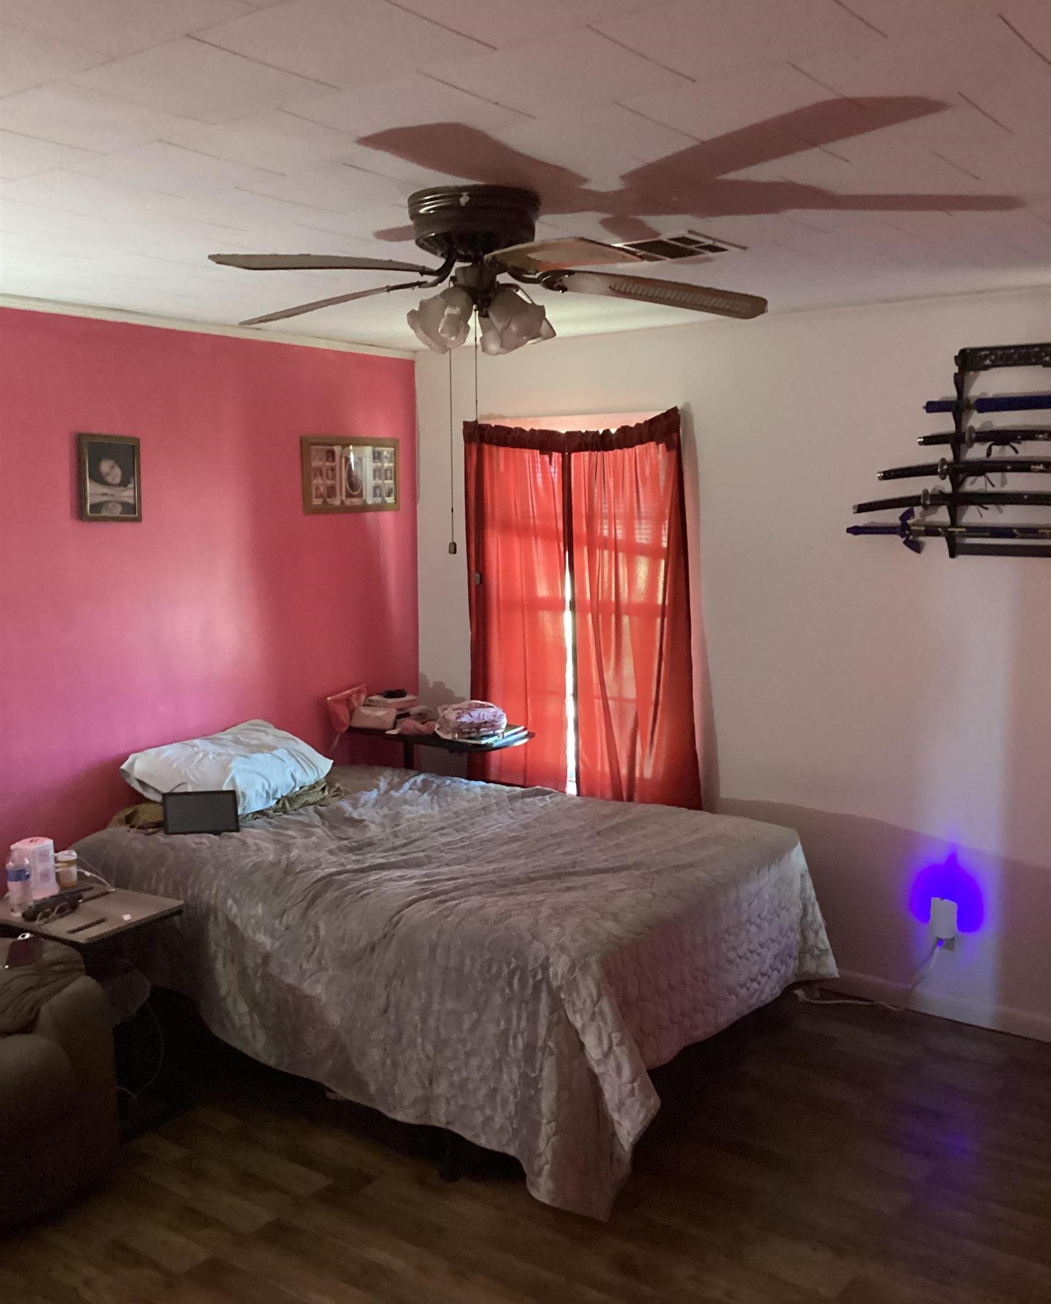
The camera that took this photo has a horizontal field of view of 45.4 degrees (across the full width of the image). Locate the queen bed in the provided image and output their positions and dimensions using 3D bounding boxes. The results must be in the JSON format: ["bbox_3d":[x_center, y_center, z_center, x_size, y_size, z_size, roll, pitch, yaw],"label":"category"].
[{"bbox_3d":[-0.238,0.954,4.346,2.130,0.660,1.640,5,9,36],"label":"queen bed"}]

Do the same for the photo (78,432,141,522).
[{"bbox_3d":[-1.422,-0.592,4.297,0.019,0.288,0.231,5,9,36],"label":"photo"}]

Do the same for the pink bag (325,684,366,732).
[{"bbox_3d":[-0.750,0.240,5.244,0.085,0.195,0.220,3,8,25],"label":"pink bag"}]

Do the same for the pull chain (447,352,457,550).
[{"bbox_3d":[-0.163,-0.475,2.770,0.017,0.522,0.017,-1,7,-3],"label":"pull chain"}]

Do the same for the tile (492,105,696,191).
[{"bbox_3d":[0.109,-0.923,2.241,0.305,0.016,0.305,5,9,36],"label":"tile"}]

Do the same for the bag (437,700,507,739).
[{"bbox_3d":[-0.210,0.263,5.056,0.240,0.130,0.180,-2,7,-14],"label":"bag"}]

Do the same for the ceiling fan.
[{"bbox_3d":[-0.124,-0.813,2.739,1.310,0.335,1.310,5,9,36],"label":"ceiling fan"}]

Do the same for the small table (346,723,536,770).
[{"bbox_3d":[-0.359,0.752,5.362,0.710,0.810,0.380,5,9,36],"label":"small table"}]

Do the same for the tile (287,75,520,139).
[{"bbox_3d":[-0.194,-0.901,2.089,0.305,0.016,0.305,5,9,36],"label":"tile"}]

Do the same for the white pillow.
[{"bbox_3d":[-1.044,0.413,4.539,0.450,0.170,0.670,23,17,24],"label":"white pillow"}]

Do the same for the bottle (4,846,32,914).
[{"bbox_3d":[-1.533,0.691,3.800,0.066,0.200,0.066,5,9,36],"label":"bottle"}]

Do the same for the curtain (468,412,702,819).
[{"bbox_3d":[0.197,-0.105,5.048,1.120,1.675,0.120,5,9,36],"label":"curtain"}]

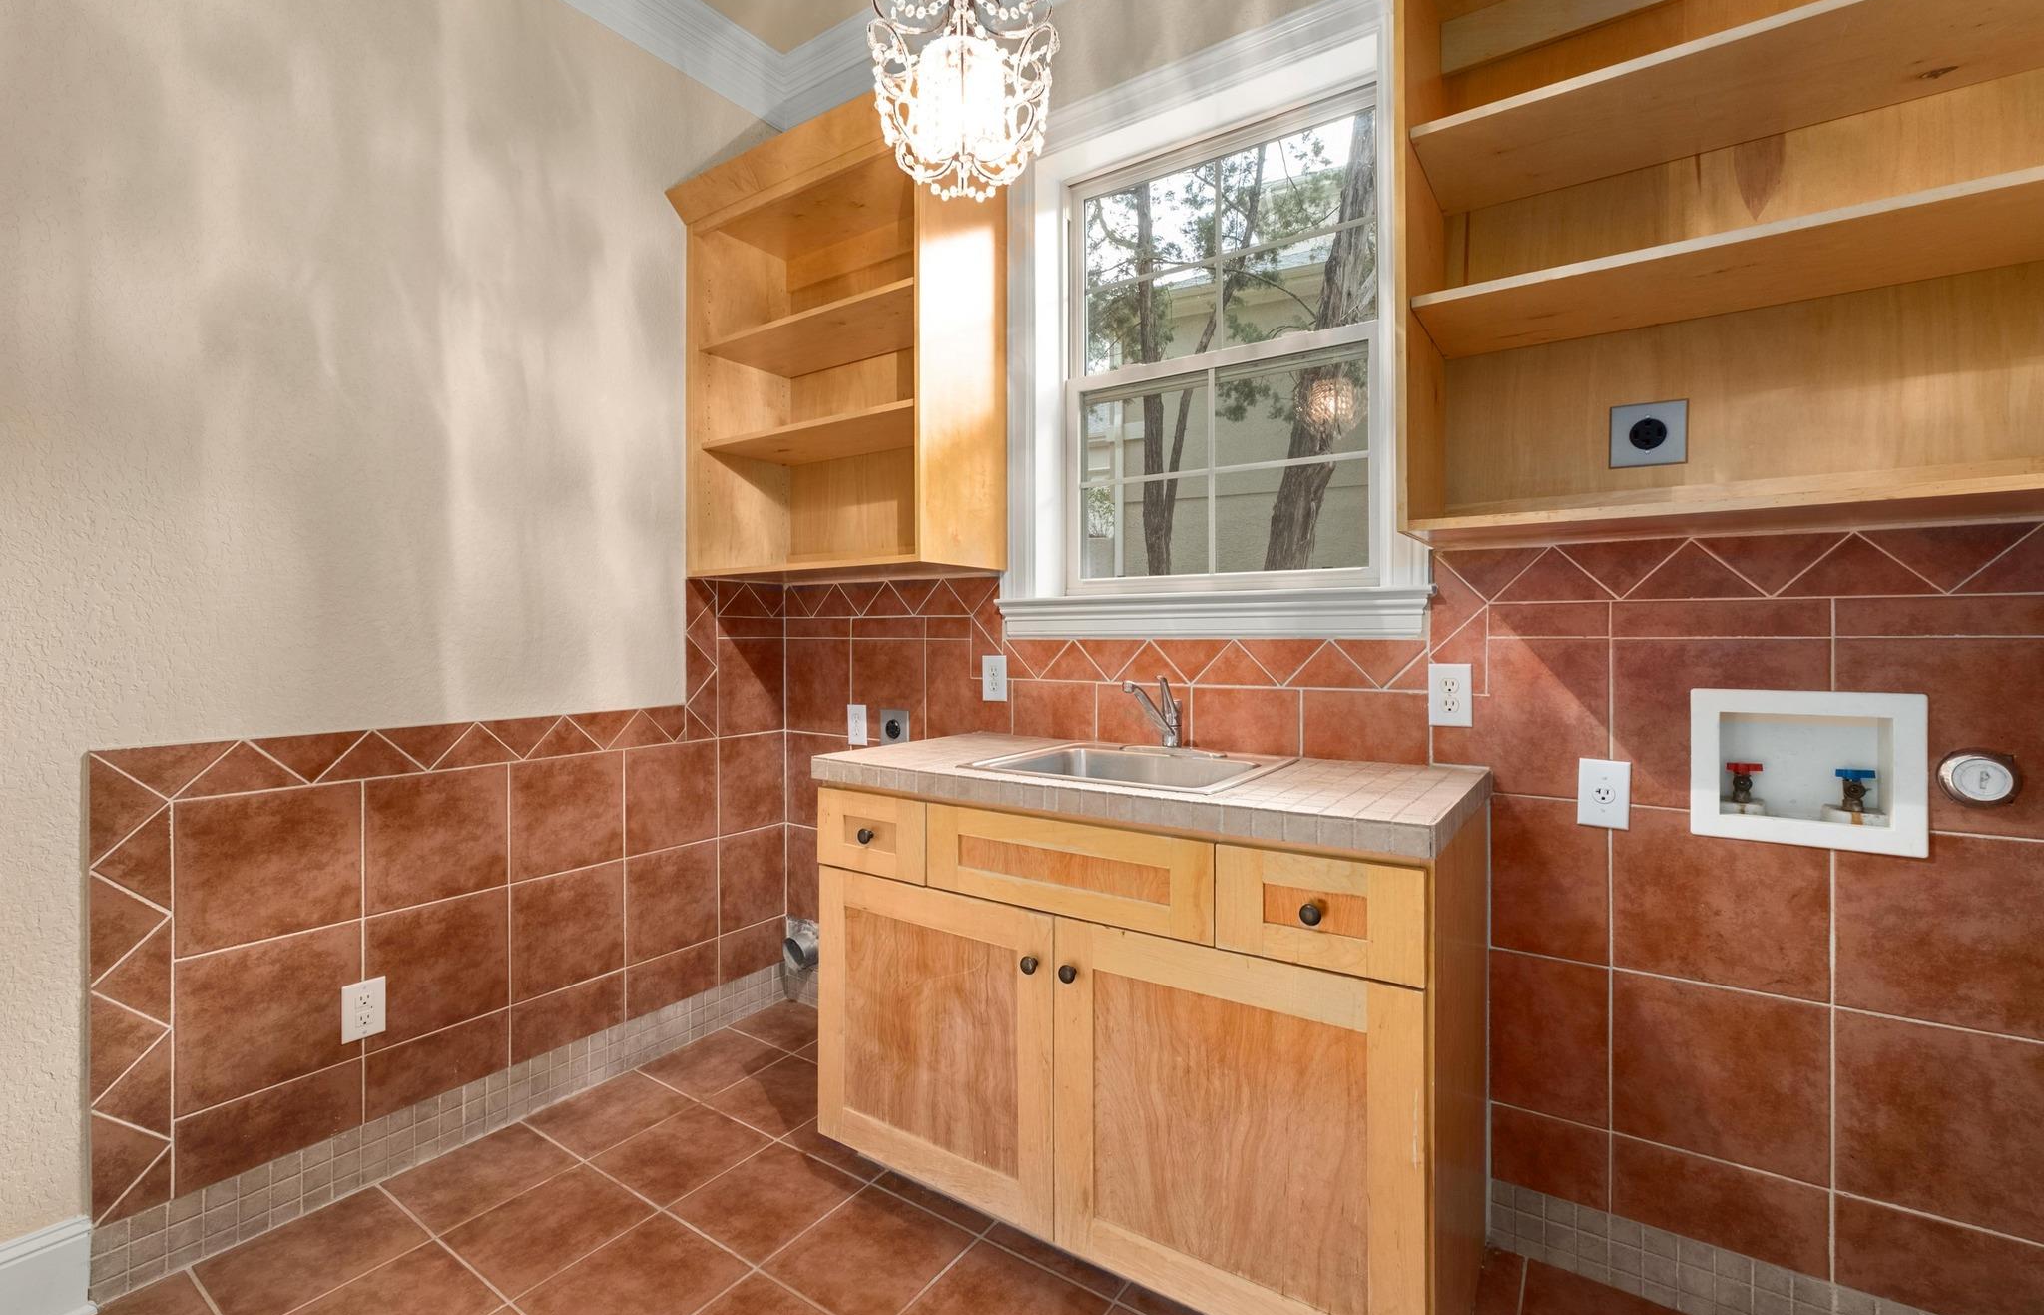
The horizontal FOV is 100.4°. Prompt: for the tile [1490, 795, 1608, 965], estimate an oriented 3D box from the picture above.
[{"bbox_3d":[1.008,0.420,1.622,0.188,0.298,0.010,1,1,34],"label":"tile"}]

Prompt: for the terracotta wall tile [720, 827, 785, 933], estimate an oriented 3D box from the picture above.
[{"bbox_3d":[-0.857,0.706,2.719,0.010,0.301,0.259,1,1,34],"label":"terracotta wall tile"}]

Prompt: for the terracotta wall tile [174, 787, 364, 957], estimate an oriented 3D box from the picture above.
[{"bbox_3d":[-1.526,0.420,1.736,0.010,0.298,0.296,1,1,34],"label":"terracotta wall tile"}]

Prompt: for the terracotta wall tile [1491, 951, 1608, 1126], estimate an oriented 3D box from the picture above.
[{"bbox_3d":[1.008,0.724,1.627,0.188,0.298,0.010,1,1,34],"label":"terracotta wall tile"}]

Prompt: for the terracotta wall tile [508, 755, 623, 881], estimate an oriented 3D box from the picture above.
[{"bbox_3d":[-1.194,0.414,2.247,0.010,0.303,0.300,0,1,34],"label":"terracotta wall tile"}]

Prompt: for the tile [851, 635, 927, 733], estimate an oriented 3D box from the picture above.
[{"bbox_3d":[-0.398,0.099,2.553,0.295,0.299,0.010,1,1,34],"label":"tile"}]

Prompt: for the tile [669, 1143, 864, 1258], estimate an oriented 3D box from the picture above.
[{"bbox_3d":[-0.546,1.171,1.841,0.299,0.010,0.302,1,1,34],"label":"tile"}]

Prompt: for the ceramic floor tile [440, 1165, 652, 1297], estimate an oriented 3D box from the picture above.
[{"bbox_3d":[-0.972,1.175,1.763,0.299,0.010,0.299,1,1,34],"label":"ceramic floor tile"}]

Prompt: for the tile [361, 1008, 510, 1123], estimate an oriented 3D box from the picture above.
[{"bbox_3d":[-1.347,0.941,1.980,0.010,0.143,0.294,1,1,34],"label":"tile"}]

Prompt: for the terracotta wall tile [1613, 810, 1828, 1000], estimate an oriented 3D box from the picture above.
[{"bbox_3d":[1.219,0.425,1.495,0.299,0.301,0.010,0,1,34],"label":"terracotta wall tile"}]

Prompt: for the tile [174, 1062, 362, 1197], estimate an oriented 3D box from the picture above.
[{"bbox_3d":[-1.526,0.954,1.745,0.010,0.150,0.296,1,1,34],"label":"tile"}]

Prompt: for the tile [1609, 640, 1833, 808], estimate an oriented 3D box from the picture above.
[{"bbox_3d":[1.210,0.118,1.480,0.295,0.302,0.010,1,1,34],"label":"tile"}]

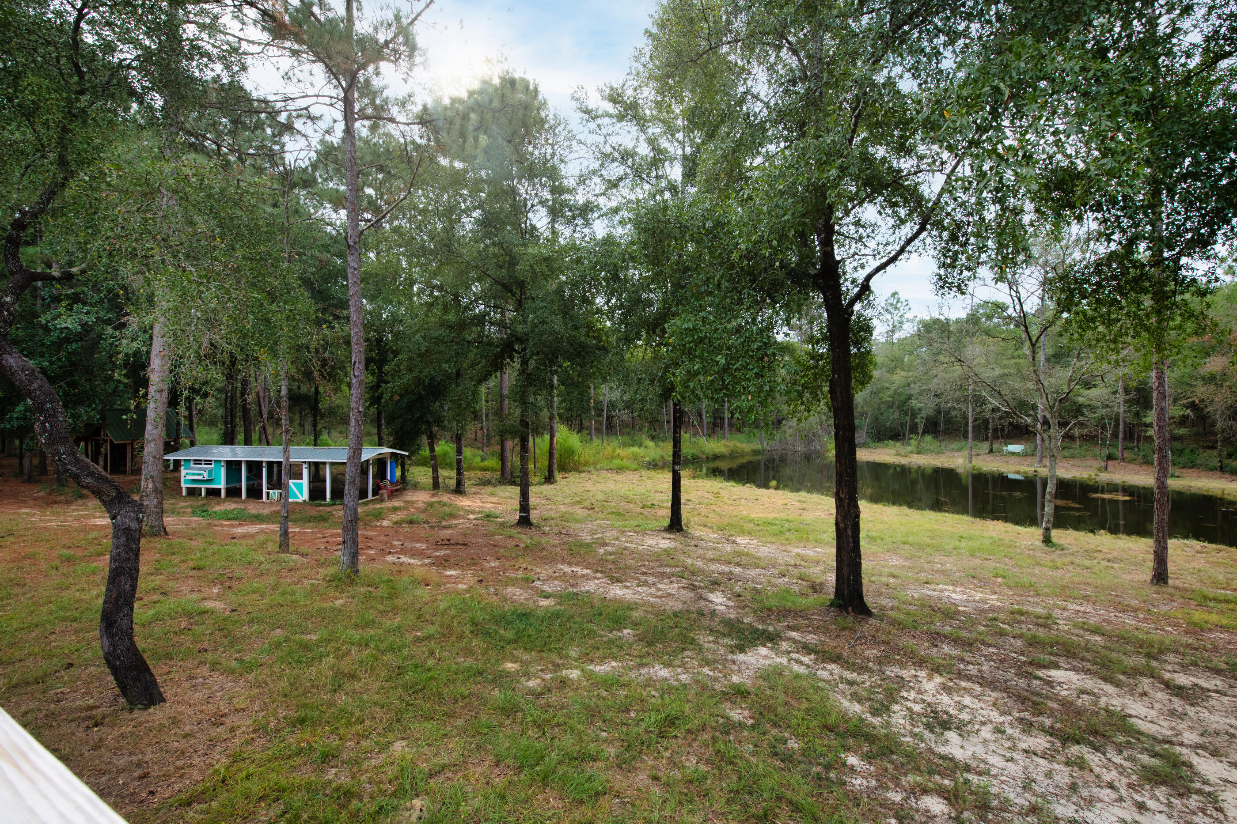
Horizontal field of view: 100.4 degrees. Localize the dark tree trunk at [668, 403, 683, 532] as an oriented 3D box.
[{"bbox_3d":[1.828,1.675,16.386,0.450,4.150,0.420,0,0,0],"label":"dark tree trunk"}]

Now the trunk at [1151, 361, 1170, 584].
[{"bbox_3d":[13.403,1.495,12.750,0.290,5.520,0.300,0,0,-44],"label":"trunk"}]

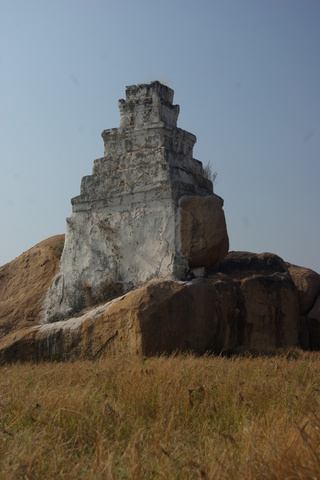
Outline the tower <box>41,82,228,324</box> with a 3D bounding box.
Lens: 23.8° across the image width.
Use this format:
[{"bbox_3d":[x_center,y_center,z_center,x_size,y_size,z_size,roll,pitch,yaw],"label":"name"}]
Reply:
[{"bbox_3d":[-0.657,-1.022,23.452,4.400,7.350,3.530,-4,-8,31],"label":"tower"}]

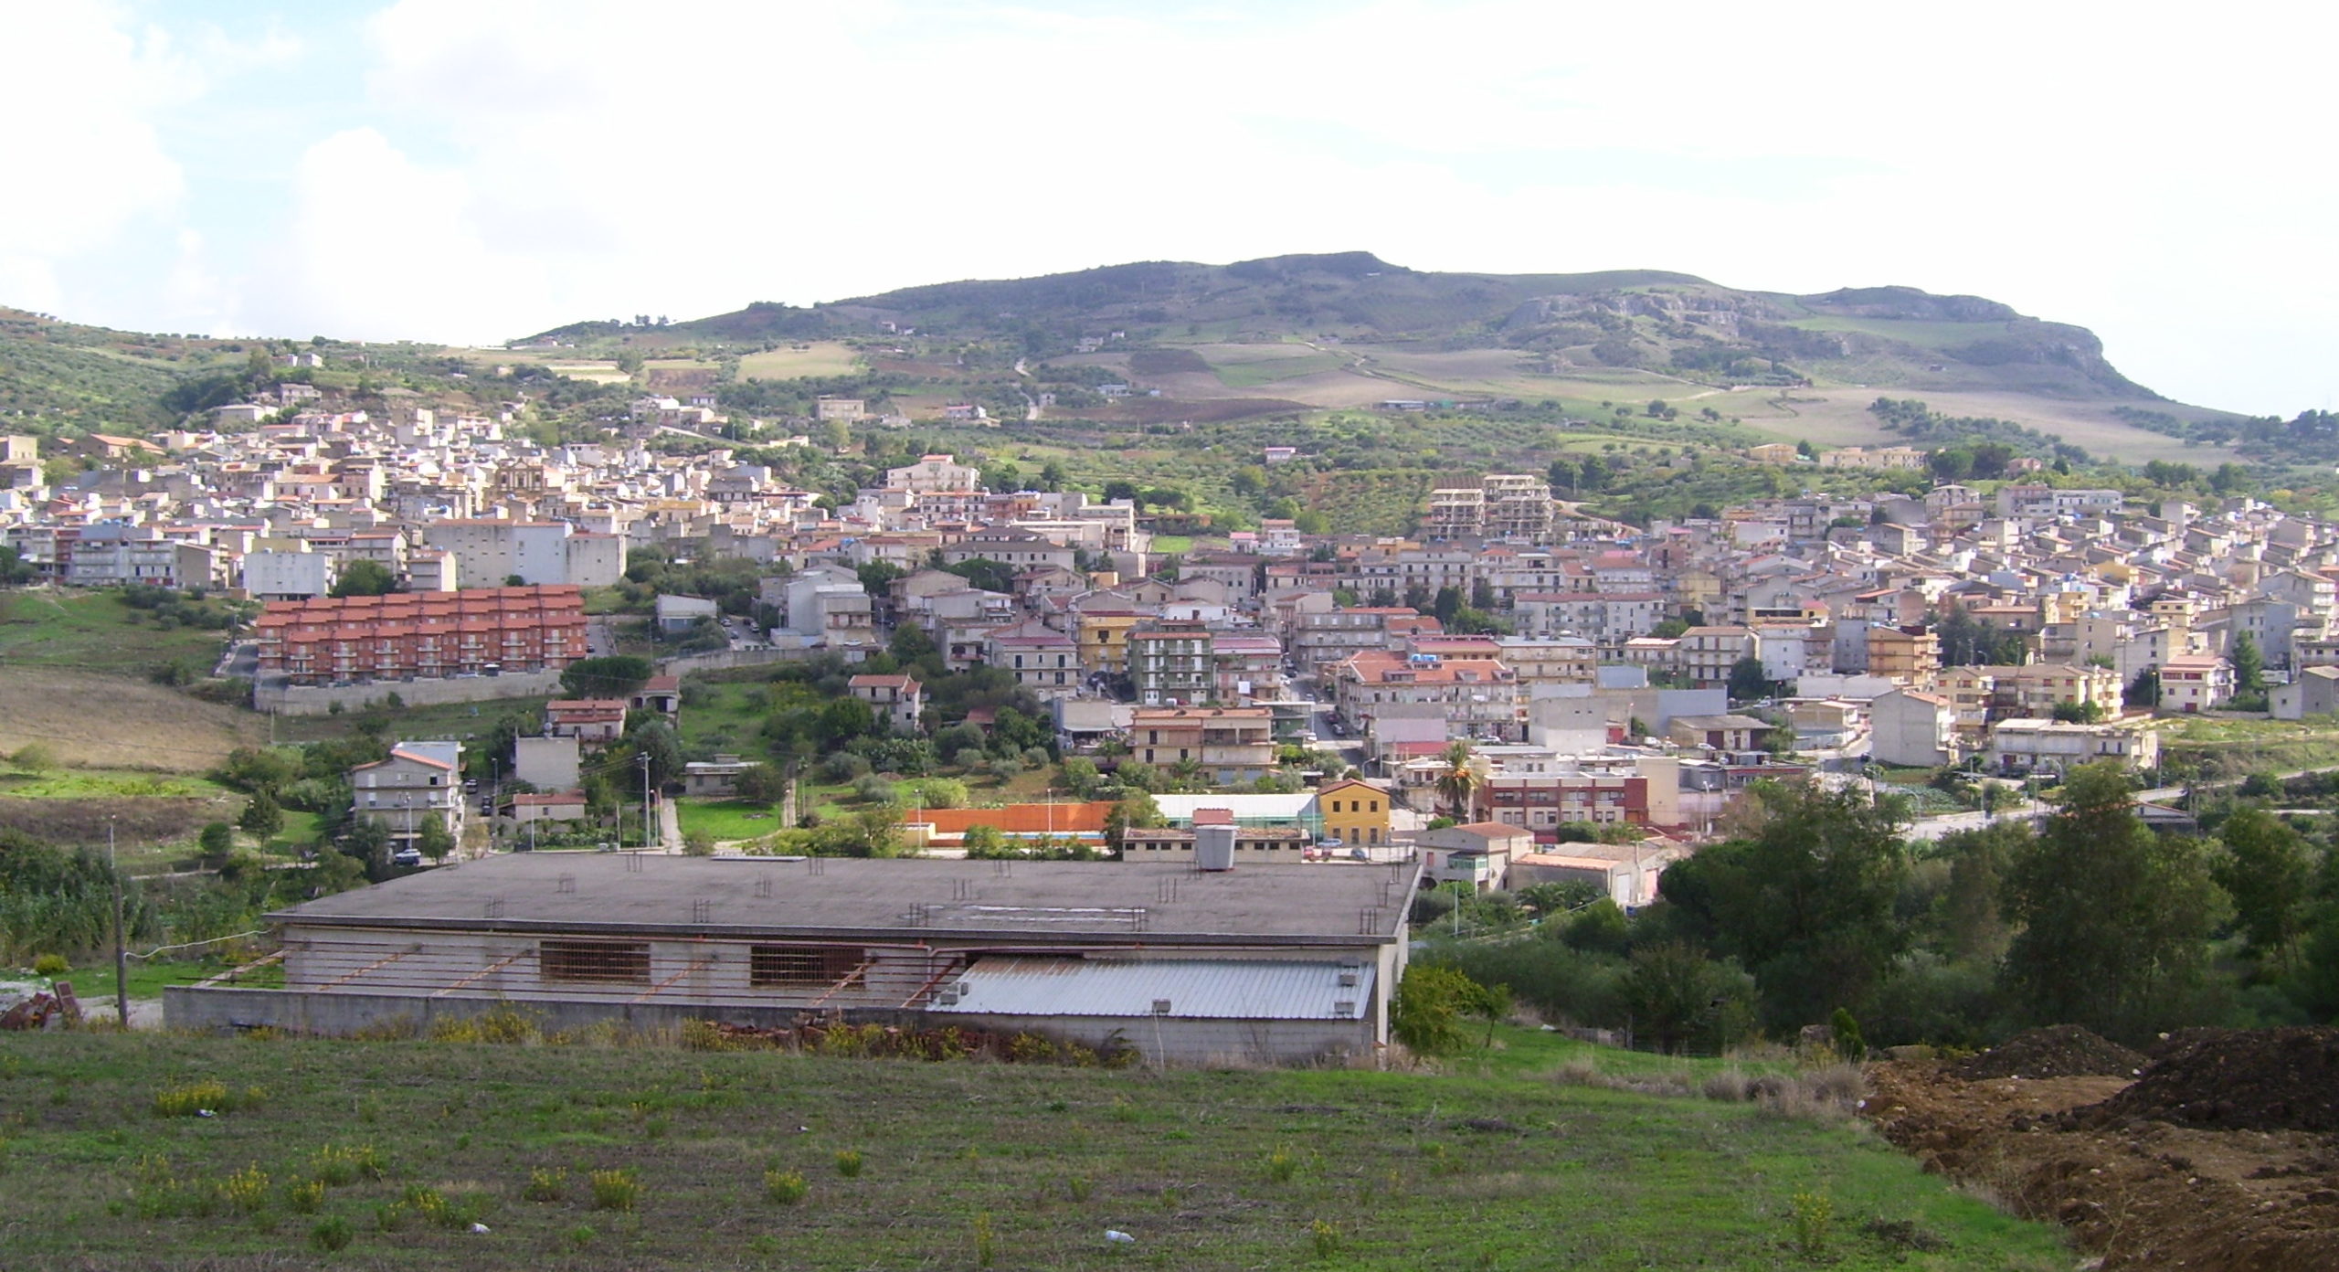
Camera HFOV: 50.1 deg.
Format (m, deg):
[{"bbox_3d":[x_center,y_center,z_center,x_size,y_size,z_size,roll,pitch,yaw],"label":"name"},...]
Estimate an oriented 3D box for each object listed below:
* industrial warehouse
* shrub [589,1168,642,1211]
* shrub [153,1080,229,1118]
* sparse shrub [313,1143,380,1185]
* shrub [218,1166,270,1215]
[{"bbox_3d":[-7.888,8.432,64.688,27.910,3.600,20.730,0,1,8],"label":"industrial warehouse"},{"bbox_3d":[-4.521,4.514,20.416,0.430,0.338,0.365,0,1,-13],"label":"shrub"},{"bbox_3d":[-12.883,6.087,32.916,1.000,0.475,0.850,0,1,-21],"label":"shrub"},{"bbox_3d":[-7.506,4.821,22.823,0.612,0.361,0.520,0,1,-18],"label":"sparse shrub"},{"bbox_3d":[-7.446,4.461,20.113,0.409,0.361,0.347,0,1,-20],"label":"shrub"}]

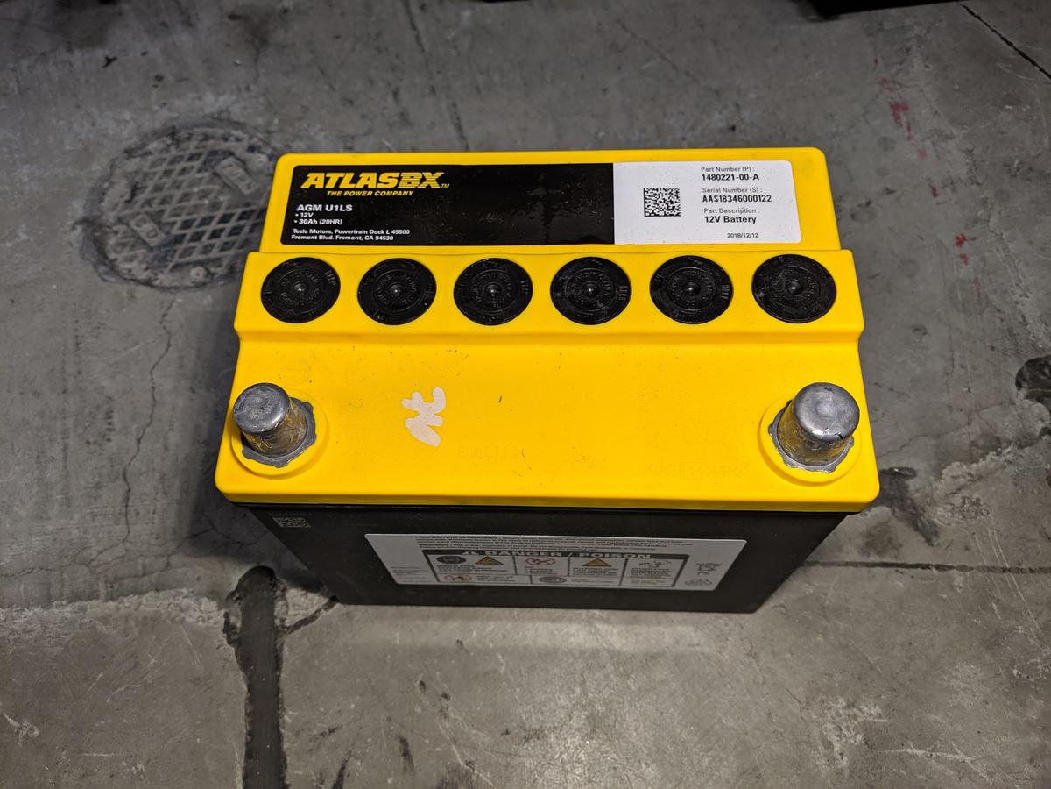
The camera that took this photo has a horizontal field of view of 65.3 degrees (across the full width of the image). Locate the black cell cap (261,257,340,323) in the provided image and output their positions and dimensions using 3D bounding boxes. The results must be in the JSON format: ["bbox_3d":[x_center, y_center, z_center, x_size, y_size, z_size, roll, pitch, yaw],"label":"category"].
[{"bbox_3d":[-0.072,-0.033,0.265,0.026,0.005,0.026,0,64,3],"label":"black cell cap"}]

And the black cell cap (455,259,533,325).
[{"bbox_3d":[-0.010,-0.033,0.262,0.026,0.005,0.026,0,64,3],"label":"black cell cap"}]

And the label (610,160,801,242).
[{"bbox_3d":[0.062,-0.066,0.282,0.062,0.001,0.035,0,64,3],"label":"label"}]

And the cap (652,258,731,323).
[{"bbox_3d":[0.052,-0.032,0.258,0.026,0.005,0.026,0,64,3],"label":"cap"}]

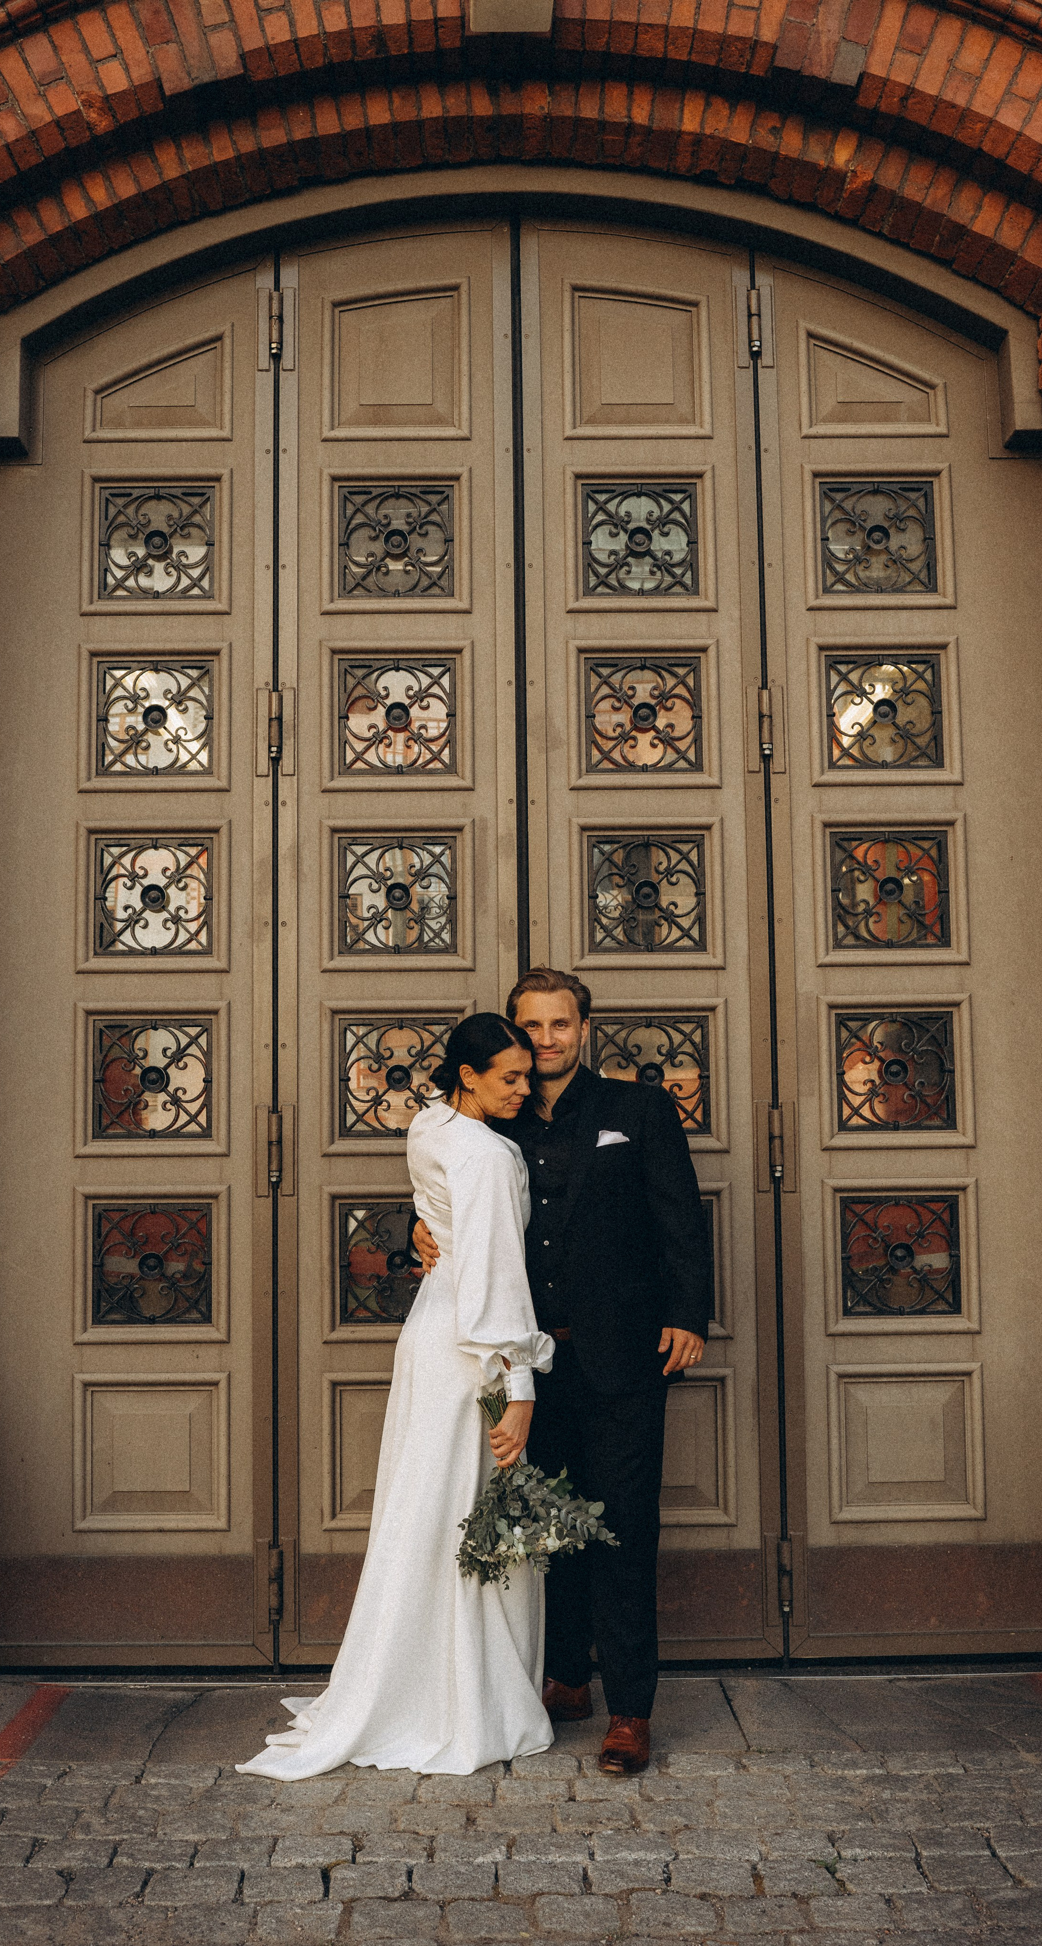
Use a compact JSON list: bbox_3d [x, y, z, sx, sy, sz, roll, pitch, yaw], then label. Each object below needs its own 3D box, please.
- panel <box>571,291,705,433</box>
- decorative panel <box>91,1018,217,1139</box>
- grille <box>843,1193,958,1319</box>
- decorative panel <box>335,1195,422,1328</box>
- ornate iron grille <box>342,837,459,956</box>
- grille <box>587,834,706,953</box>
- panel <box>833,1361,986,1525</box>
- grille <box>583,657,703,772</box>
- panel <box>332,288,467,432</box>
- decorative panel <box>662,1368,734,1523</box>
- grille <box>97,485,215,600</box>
[{"bbox_3d":[0.320,-1.669,5.172,0.383,0.412,0.050,-1,-5,-1],"label":"panel"},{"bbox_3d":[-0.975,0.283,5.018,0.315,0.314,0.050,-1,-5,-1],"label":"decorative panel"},{"bbox_3d":[1.031,0.767,5.123,0.322,0.322,0.045,-1,-6,-1],"label":"grille"},{"bbox_3d":[-0.325,0.781,5.104,0.322,0.322,0.045,-1,-6,-1],"label":"decorative panel"},{"bbox_3d":[-0.337,-0.214,5.203,0.322,0.322,0.045,-1,-6,-1],"label":"ornate iron grille"},{"bbox_3d":[0.348,-0.221,5.212,0.322,0.322,0.045,-1,-6,-1],"label":"grille"},{"bbox_3d":[1.004,1.222,4.922,0.406,0.400,0.050,-1,-5,-1],"label":"panel"},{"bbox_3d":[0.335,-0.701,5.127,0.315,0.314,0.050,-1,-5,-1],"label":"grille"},{"bbox_3d":[-0.351,-1.730,5.353,0.374,0.424,0.045,-1,-6,-1],"label":"panel"},{"bbox_3d":[0.355,1.232,4.914,0.407,0.406,0.050,-1,-5,-1],"label":"decorative panel"},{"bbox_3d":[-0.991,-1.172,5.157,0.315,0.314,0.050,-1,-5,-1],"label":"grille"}]

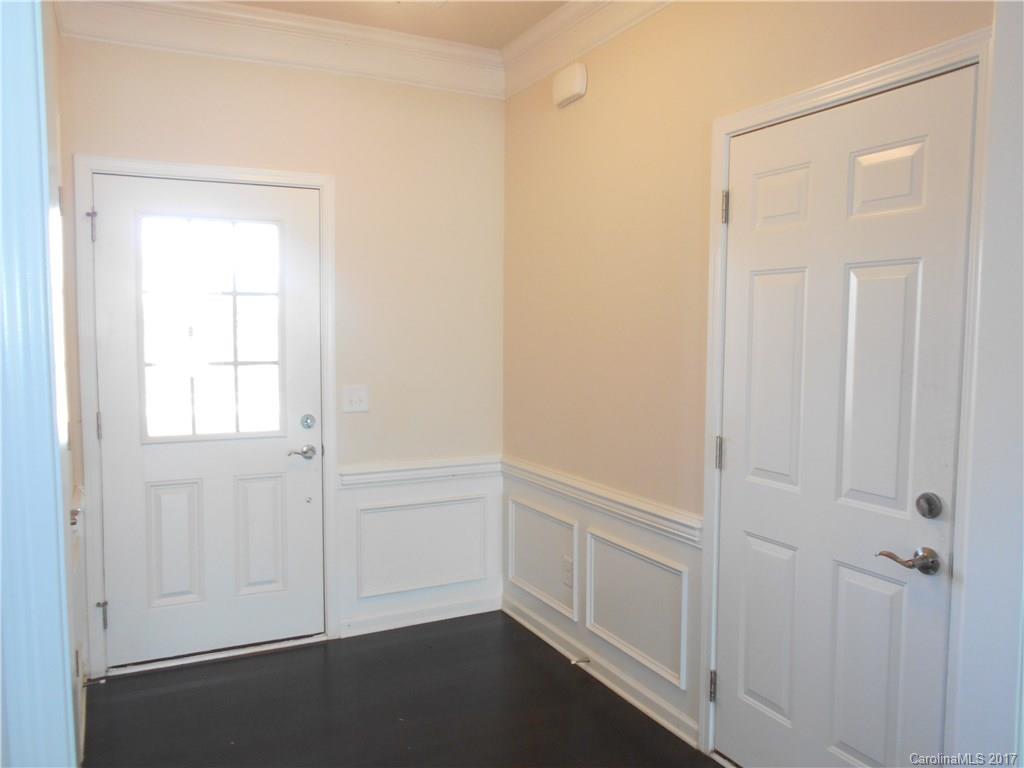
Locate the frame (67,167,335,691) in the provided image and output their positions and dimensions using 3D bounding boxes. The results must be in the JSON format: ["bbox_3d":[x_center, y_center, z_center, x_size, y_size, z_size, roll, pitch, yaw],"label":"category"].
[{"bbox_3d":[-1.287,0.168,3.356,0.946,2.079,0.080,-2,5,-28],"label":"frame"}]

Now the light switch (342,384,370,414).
[{"bbox_3d":[-0.732,0.072,3.613,0.120,0.125,0.014,-2,5,-28],"label":"light switch"}]

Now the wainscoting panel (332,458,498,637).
[{"bbox_3d":[-0.430,0.801,3.811,0.865,0.810,0.050,-2,5,-28],"label":"wainscoting panel"}]

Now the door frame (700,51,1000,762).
[{"bbox_3d":[0.912,0.236,2.235,0.110,2.178,0.950,-2,5,-28],"label":"door frame"}]

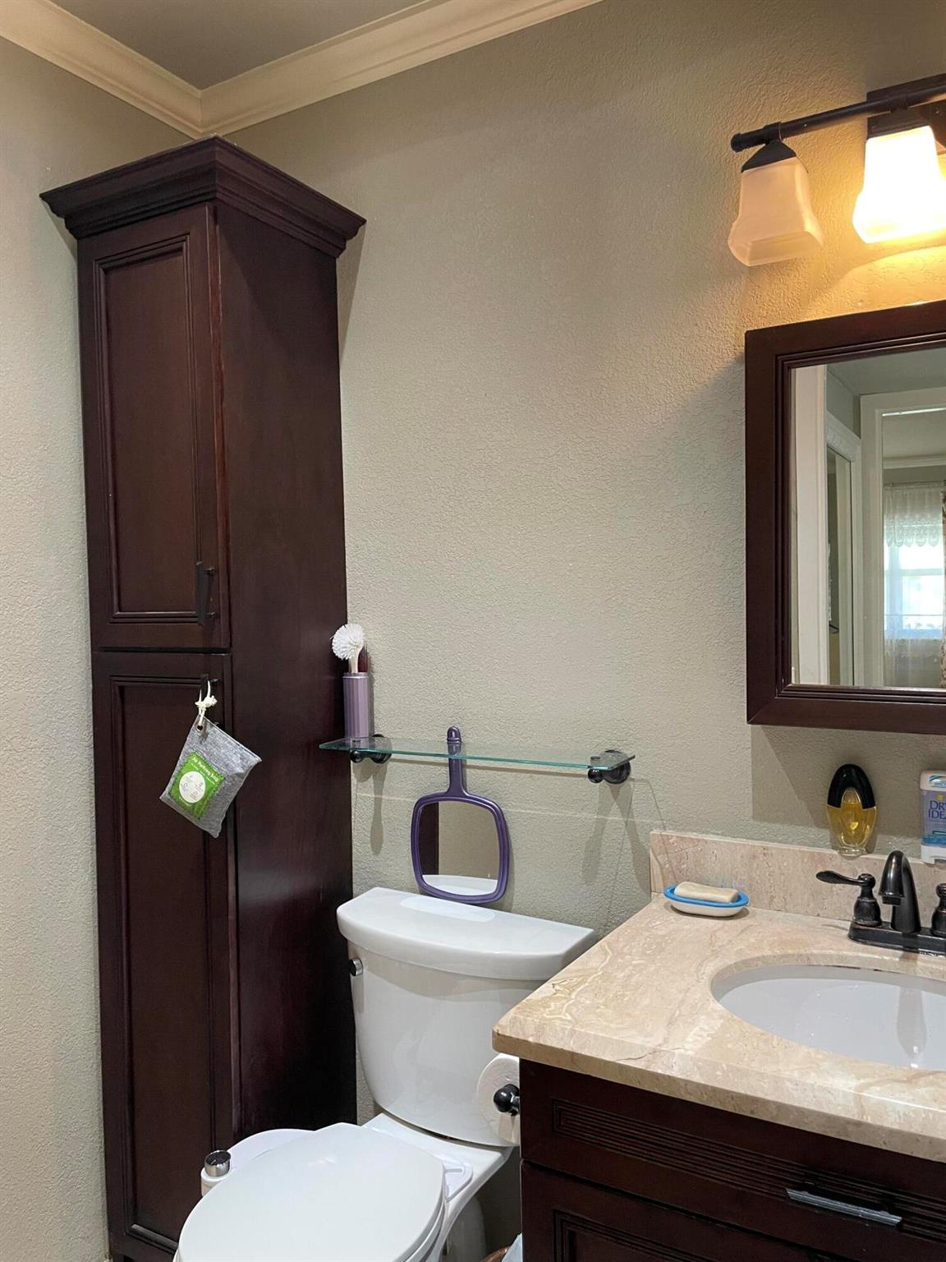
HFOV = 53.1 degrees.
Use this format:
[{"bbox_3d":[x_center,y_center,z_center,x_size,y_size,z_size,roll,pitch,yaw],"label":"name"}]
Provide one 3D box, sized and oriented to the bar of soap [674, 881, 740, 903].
[{"bbox_3d":[0.368,0.418,1.488,0.093,0.027,0.055,0,2,22],"label":"bar of soap"}]

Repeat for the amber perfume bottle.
[{"bbox_3d":[0.563,0.264,1.410,0.070,0.138,0.037,0,2,30],"label":"amber perfume bottle"}]

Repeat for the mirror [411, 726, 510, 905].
[{"bbox_3d":[-0.027,0.340,1.749,0.212,0.321,0.018,0,0,30],"label":"mirror"}]

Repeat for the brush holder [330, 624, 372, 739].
[{"bbox_3d":[-0.236,0.097,1.842,0.064,0.223,0.065,-1,2,0],"label":"brush holder"}]

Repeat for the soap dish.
[{"bbox_3d":[0.365,0.426,1.483,0.132,0.024,0.093,0,2,22],"label":"soap dish"}]

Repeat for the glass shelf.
[{"bbox_3d":[-0.005,0.232,1.676,0.568,0.057,0.148,0,2,30],"label":"glass shelf"}]

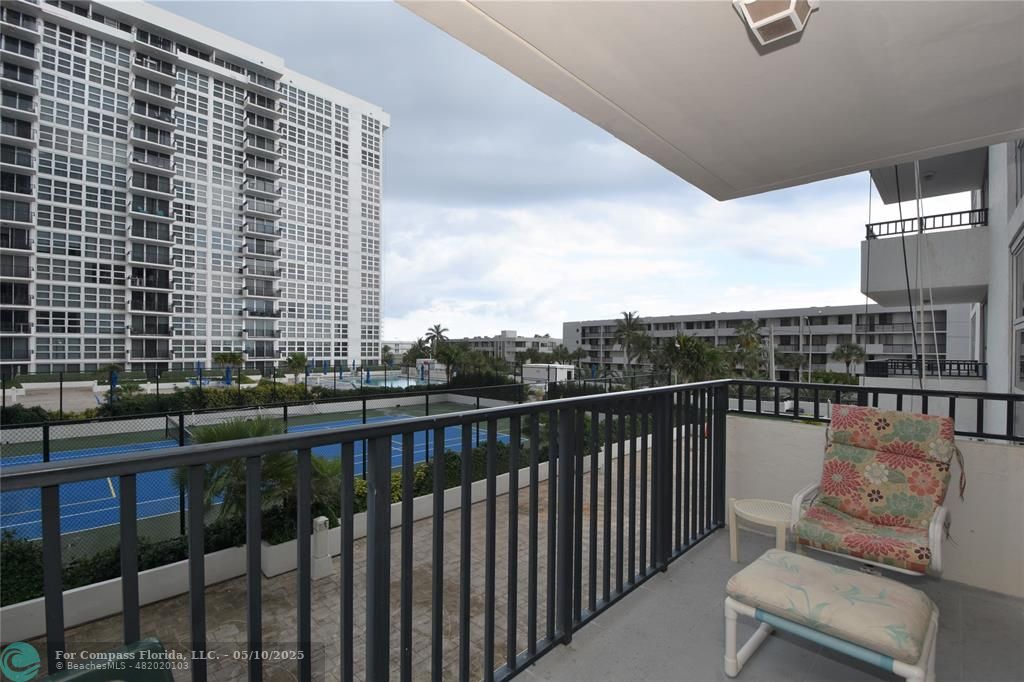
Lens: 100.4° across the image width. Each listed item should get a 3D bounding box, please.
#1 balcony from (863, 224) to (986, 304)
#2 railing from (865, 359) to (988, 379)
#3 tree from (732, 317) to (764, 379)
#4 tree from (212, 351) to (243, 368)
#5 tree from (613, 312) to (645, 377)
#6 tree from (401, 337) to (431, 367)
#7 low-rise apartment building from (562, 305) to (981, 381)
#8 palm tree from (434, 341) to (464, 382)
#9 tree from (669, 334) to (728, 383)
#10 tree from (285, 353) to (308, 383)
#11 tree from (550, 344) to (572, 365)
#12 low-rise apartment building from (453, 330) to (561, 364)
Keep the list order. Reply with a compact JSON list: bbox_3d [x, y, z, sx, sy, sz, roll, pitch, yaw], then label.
[{"bbox_3d":[9.070,-1.462,9.340,4.200,1.050,1.700,1,-1,-44],"label":"balcony"},{"bbox_3d":[9.050,1.018,9.350,4.100,1.250,1.700,1,-1,-44],"label":"railing"},{"bbox_3d":[33.271,1.900,60.000,4.500,10.130,4.500,0,-1,0],"label":"tree"},{"bbox_3d":[-31.242,2.795,47.000,3.300,3.490,3.300,0,-1,0],"label":"tree"},{"bbox_3d":[20.662,0.922,75.000,5.800,12.570,5.800,0,-1,0],"label":"tree"},{"bbox_3d":[-14.107,2.712,63.000,4.100,6.160,4.100,0,-1,0],"label":"tree"},{"bbox_3d":[38.300,1.534,76.000,12.000,11.400,65.000,1,-1,-44],"label":"low-rise apartment building"},{"bbox_3d":[-6.814,2.292,46.500,3.300,4.690,3.300,0,-1,0],"label":"palm tree"},{"bbox_3d":[17.054,2.887,39.000,5.300,6.960,5.300,0,-1,0],"label":"tree"},{"bbox_3d":[-23.495,2.946,46.500,2.600,3.380,2.600,0,-1,0],"label":"tree"},{"bbox_3d":[9.053,3.787,78.000,4.000,6.290,4.000,0,-1,0],"label":"tree"},{"bbox_3d":[-1.700,2.684,126.000,24.000,10.000,26.000,1,-1,-45],"label":"low-rise apartment building"}]

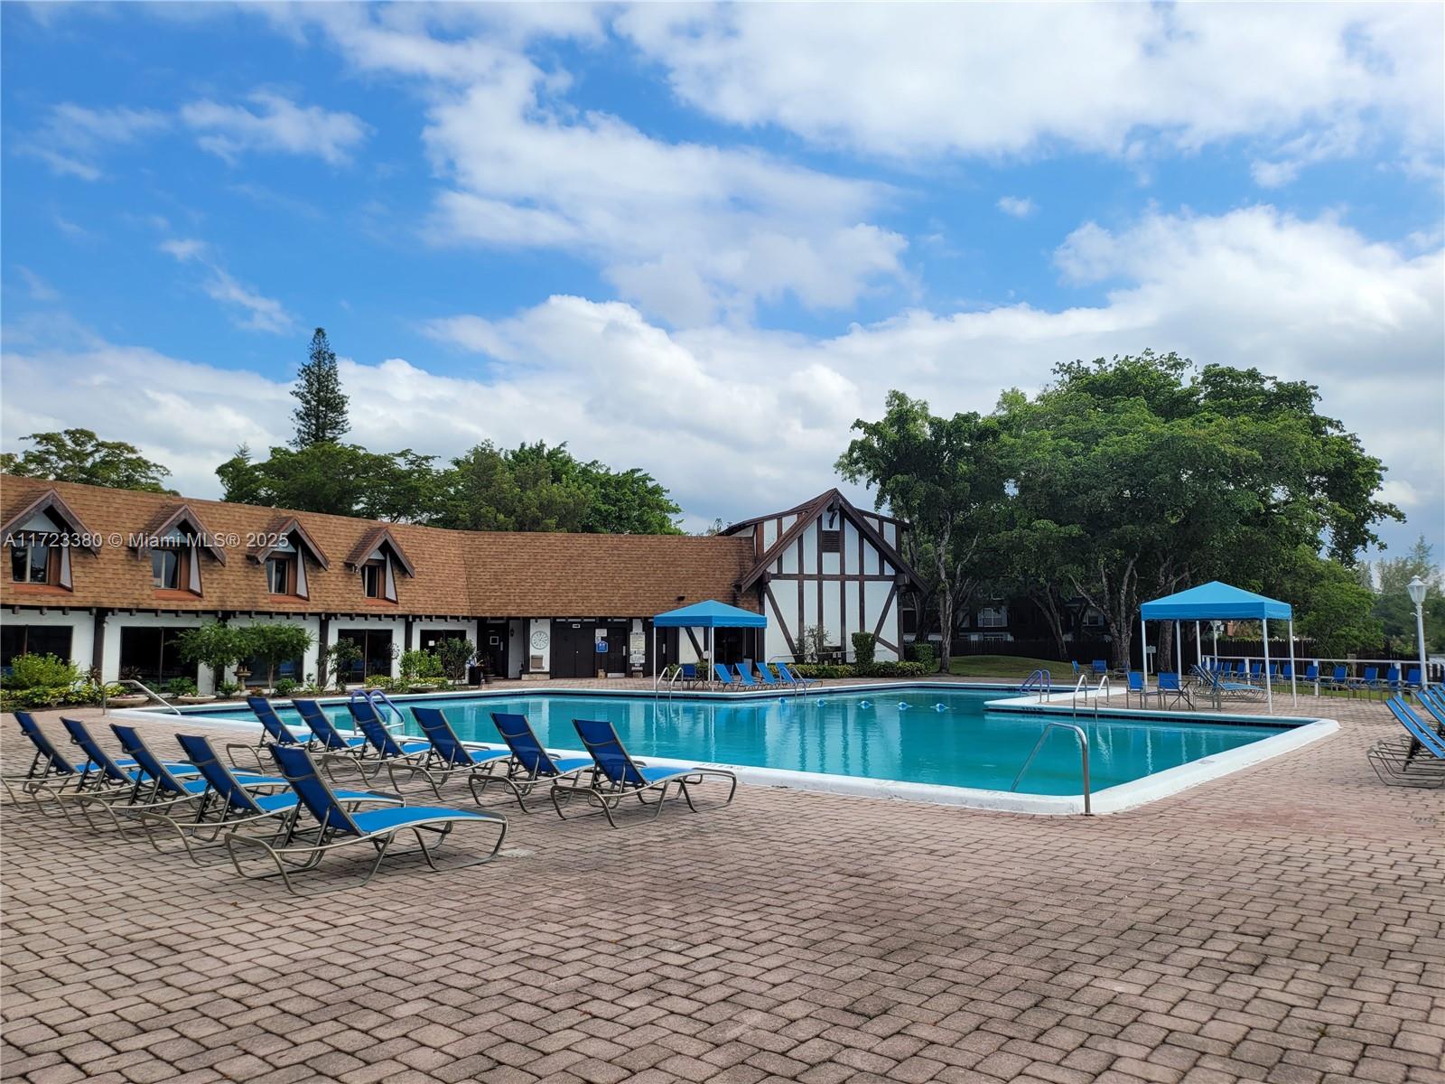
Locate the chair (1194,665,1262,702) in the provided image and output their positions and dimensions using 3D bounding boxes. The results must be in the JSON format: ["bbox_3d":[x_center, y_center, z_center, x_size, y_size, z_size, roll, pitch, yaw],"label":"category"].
[{"bbox_3d":[13.016,3.650,27.848,1.880,0.880,0.690,-1,-5,14],"label":"chair"}]

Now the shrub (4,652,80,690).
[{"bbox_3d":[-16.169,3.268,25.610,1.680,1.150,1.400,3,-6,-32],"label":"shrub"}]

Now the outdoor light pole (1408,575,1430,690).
[{"bbox_3d":[17.879,2.518,27.781,0.480,3.330,0.480,-3,-6,33],"label":"outdoor light pole"}]

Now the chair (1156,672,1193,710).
[{"bbox_3d":[10.807,3.584,26.087,0.610,0.870,0.620,0,-5,2],"label":"chair"}]

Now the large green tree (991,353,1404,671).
[{"bbox_3d":[22.900,-1.436,52.339,17.800,15.600,16.200,-2,-6,24],"label":"large green tree"}]

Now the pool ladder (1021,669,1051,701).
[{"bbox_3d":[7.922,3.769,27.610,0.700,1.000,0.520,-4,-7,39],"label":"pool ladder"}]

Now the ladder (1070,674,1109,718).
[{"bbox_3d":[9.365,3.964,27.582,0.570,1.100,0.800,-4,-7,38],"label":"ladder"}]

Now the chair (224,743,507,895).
[{"bbox_3d":[-2.466,1.852,7.707,0.700,0.910,1.840,-5,-7,42],"label":"chair"}]

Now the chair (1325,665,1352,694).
[{"bbox_3d":[17.692,4.046,31.383,0.660,0.940,0.600,0,-5,-4],"label":"chair"}]

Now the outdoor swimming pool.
[{"bbox_3d":[2.877,4.478,27.112,21.300,1.000,25.600,-4,-7,39],"label":"outdoor swimming pool"}]

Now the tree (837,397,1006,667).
[{"bbox_3d":[8.904,-0.355,48.728,7.800,12.600,7.500,-1,-5,10],"label":"tree"}]

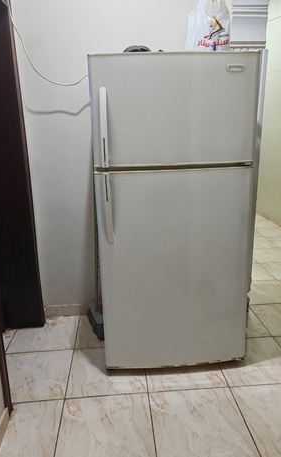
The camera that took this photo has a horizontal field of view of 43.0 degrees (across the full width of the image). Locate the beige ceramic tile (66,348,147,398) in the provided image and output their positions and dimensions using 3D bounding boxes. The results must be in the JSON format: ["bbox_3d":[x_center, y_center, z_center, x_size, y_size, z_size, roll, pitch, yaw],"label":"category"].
[{"bbox_3d":[-0.193,0.847,2.132,0.445,0.010,0.445,-2,15,-4],"label":"beige ceramic tile"}]

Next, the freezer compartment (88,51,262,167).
[{"bbox_3d":[0.150,-0.647,2.042,0.807,0.520,0.670,-2,15,-3],"label":"freezer compartment"}]

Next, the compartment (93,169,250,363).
[{"bbox_3d":[0.170,0.155,2.261,0.807,1.145,0.670,-2,15,-3],"label":"compartment"}]

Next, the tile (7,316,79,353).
[{"bbox_3d":[-0.669,0.750,2.531,0.445,0.010,0.445,-2,15,-4],"label":"tile"}]

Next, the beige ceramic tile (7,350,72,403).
[{"bbox_3d":[-0.636,0.866,2.103,0.445,0.010,0.445,-2,15,-4],"label":"beige ceramic tile"}]

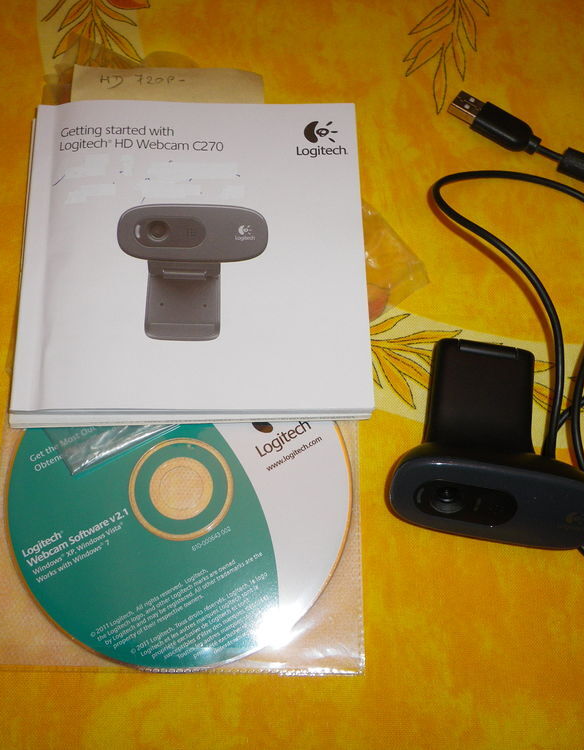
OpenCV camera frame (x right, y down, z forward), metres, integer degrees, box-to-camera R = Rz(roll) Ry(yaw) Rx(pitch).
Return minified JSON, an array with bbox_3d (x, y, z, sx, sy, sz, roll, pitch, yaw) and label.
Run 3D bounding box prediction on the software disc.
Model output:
[{"bbox_3d":[-0.038,0.040,0.282,0.120,0.001,0.120,1,72,-3],"label":"software disc"}]

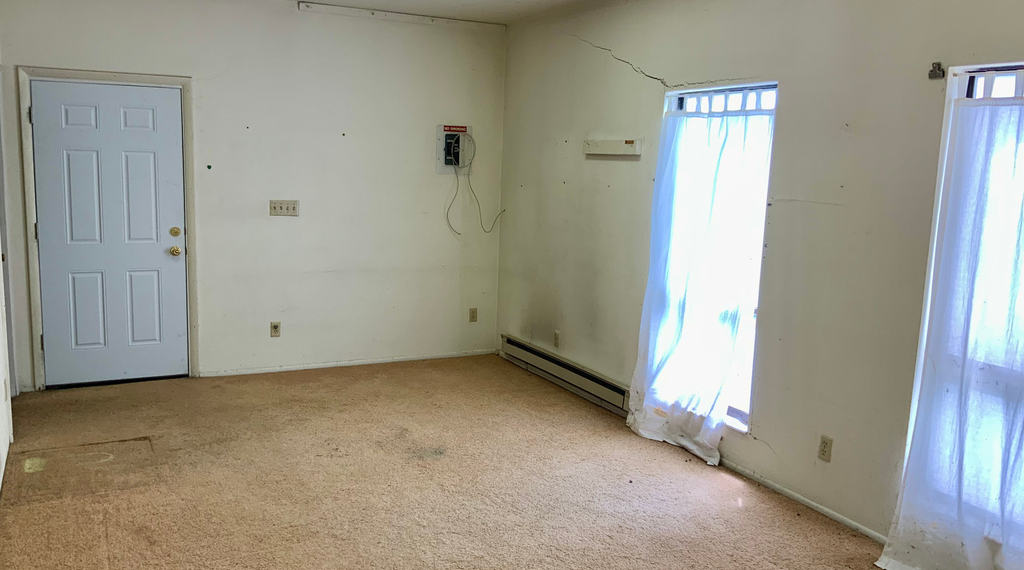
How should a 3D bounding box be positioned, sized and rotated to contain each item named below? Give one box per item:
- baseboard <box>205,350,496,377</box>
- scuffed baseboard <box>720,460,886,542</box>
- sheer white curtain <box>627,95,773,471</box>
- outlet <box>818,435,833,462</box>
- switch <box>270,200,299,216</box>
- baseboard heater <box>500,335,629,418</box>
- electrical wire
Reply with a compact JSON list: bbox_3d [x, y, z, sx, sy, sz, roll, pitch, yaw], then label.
[{"bbox_3d":[-1.205,0.611,6.741,2.360,0.042,0.014,-2,10,-25],"label":"baseboard"},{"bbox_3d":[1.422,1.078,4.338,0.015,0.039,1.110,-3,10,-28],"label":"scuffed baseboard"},{"bbox_3d":[1.047,-0.042,4.922,0.120,2.030,1.020,-3,10,-28],"label":"sheer white curtain"},{"bbox_3d":[1.513,0.793,4.146,0.010,0.118,0.072,-3,10,-28],"label":"outlet"},{"bbox_3d":[-1.671,-0.562,6.316,0.206,0.115,0.012,-2,10,-25],"label":"switch"},{"bbox_3d":[0.349,0.644,6.322,0.065,0.165,1.800,-3,10,-28],"label":"baseboard heater"},{"bbox_3d":[-0.284,-0.802,6.889,0.490,0.810,0.100,-2,10,-25],"label":"electrical wire"}]

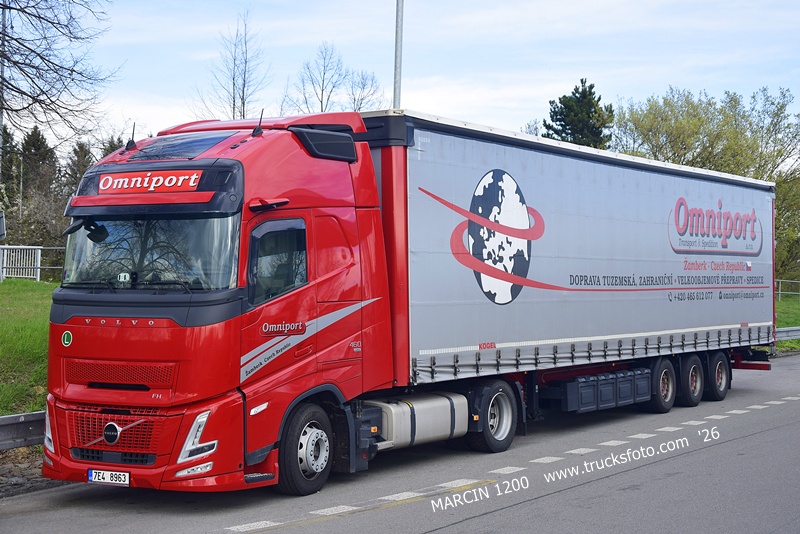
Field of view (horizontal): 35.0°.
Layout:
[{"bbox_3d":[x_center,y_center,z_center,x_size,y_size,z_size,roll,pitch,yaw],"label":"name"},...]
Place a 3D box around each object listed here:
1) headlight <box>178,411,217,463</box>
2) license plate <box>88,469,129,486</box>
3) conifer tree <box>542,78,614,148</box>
[{"bbox_3d":[-1.825,1.545,11.495,0.356,0.480,0.150,-1,-1,19],"label":"headlight"},{"bbox_3d":[-2.713,1.968,11.831,0.525,0.122,0.020,-1,-1,33],"label":"license plate"},{"bbox_3d":[8.405,-3.764,60.000,4.600,10.600,4.600,0,-1,0],"label":"conifer tree"}]

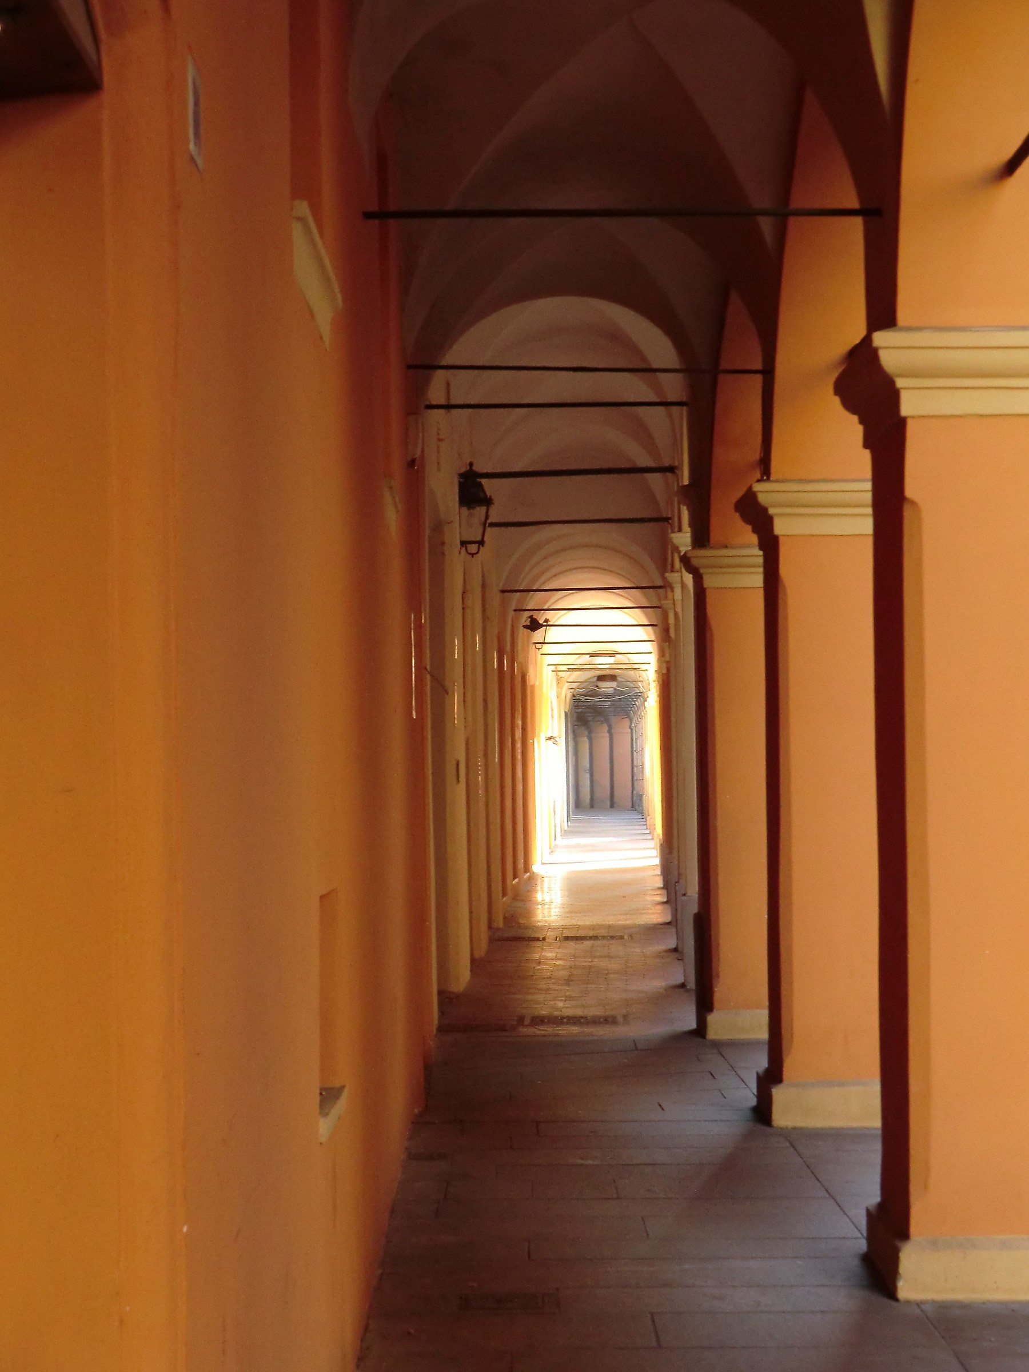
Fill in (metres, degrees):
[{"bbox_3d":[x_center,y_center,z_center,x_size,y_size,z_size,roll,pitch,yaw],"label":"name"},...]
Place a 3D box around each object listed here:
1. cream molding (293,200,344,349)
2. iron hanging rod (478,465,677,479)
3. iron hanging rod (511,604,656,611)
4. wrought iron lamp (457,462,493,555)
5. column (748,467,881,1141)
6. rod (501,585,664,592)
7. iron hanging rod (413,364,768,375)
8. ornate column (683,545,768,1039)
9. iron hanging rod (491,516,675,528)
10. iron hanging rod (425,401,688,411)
[{"bbox_3d":[-0.413,-0.830,6.165,0.070,0.135,1.100,0,-2,0],"label":"cream molding"},{"bbox_3d":[0.418,-1.631,23.040,1.649,0.048,0.048,-2,-2,1],"label":"iron hanging rod"},{"bbox_3d":[0.846,-0.921,35.865,1.717,0.028,0.028,-1,-2,2],"label":"iron hanging rod"},{"bbox_3d":[-0.345,-1.436,24.525,0.330,0.770,0.330,0,-2,0],"label":"wrought iron lamp"},{"bbox_3d":[1.531,0.543,13.950,0.920,2.890,1.020,0,-2,0],"label":"column"},{"bbox_3d":[0.715,-1.014,31.635,1.712,0.031,0.031,-1,-2,2],"label":"rod"},{"bbox_3d":[0.340,-1.465,13.950,1.678,0.023,0.023,1,-2,0],"label":"iron hanging rod"},{"bbox_3d":[1.487,0.656,18.450,0.920,2.920,1.020,0,-2,0],"label":"ornate column"},{"bbox_3d":[0.595,-1.485,27.315,1.658,0.044,0.044,-2,-2,2],"label":"iron hanging rod"},{"bbox_3d":[0.264,-1.753,18.810,1.647,0.031,0.031,-1,-2,0],"label":"iron hanging rod"}]

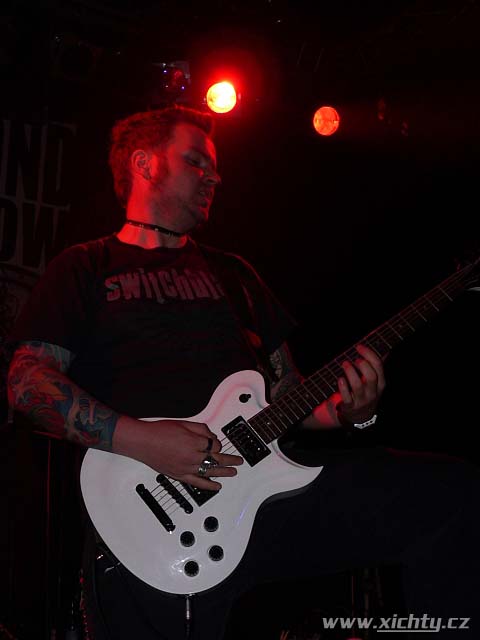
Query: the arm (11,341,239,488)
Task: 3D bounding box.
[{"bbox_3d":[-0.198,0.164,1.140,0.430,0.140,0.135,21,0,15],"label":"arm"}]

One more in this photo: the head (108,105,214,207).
[{"bbox_3d":[-0.152,-0.312,1.320,0.215,0.245,0.170,15,1,25],"label":"head"}]

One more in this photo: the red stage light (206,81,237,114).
[{"bbox_3d":[-0.132,-1.478,4.400,0.230,0.230,0.270,-1,21,-2],"label":"red stage light"}]

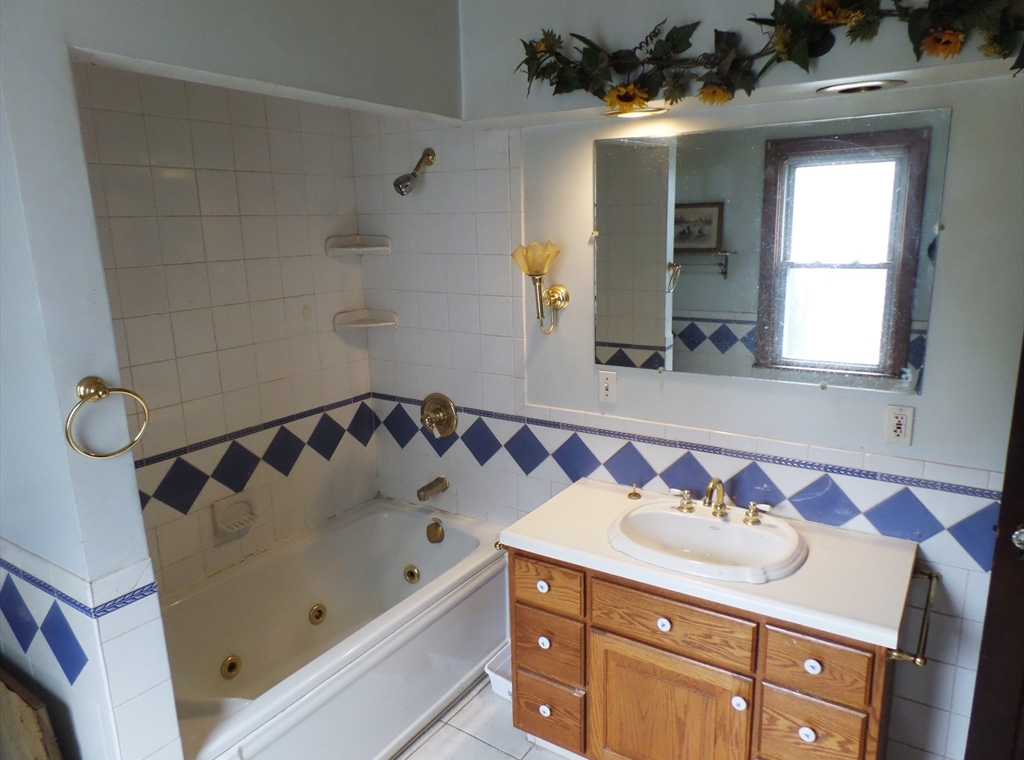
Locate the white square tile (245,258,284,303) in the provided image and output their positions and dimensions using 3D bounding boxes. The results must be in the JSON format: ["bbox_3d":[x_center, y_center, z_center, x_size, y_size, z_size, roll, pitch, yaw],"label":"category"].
[{"bbox_3d":[-0.932,-0.377,2.563,0.010,0.150,0.150,8,16,33],"label":"white square tile"}]

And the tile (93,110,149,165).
[{"bbox_3d":[-1.191,-0.739,2.076,0.010,0.152,0.151,7,15,32],"label":"tile"}]

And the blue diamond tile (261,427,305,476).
[{"bbox_3d":[-0.911,0.285,2.723,0.010,0.216,0.216,7,15,32],"label":"blue diamond tile"}]

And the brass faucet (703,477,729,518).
[{"bbox_3d":[0.636,0.372,2.128,0.054,0.150,0.174,7,16,31],"label":"brass faucet"}]

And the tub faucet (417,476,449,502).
[{"bbox_3d":[-0.334,0.464,2.901,0.056,0.070,0.150,8,16,32],"label":"tub faucet"}]

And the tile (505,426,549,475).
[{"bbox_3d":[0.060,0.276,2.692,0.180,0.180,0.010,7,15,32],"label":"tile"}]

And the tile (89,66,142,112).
[{"bbox_3d":[-1.192,-0.889,2.039,0.010,0.153,0.153,7,15,32],"label":"tile"}]

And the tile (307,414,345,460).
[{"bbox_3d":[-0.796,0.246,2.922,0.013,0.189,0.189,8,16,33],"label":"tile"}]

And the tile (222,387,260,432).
[{"bbox_3d":[-1.009,0.109,2.548,0.010,0.150,0.150,8,16,33],"label":"tile"}]

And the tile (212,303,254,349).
[{"bbox_3d":[-1.016,-0.194,2.477,0.010,0.155,0.151,8,16,33],"label":"tile"}]

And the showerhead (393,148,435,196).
[{"bbox_3d":[-0.378,-0.790,2.579,0.065,0.182,0.210,8,16,32],"label":"showerhead"}]

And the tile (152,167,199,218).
[{"bbox_3d":[-1.115,-0.622,2.257,0.013,0.153,0.152,8,16,33],"label":"tile"}]

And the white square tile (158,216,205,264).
[{"bbox_3d":[-1.107,-0.467,2.282,0.010,0.155,0.151,8,16,33],"label":"white square tile"}]

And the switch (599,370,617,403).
[{"bbox_3d":[0.342,0.028,2.439,0.070,0.114,0.012,7,16,31],"label":"switch"}]

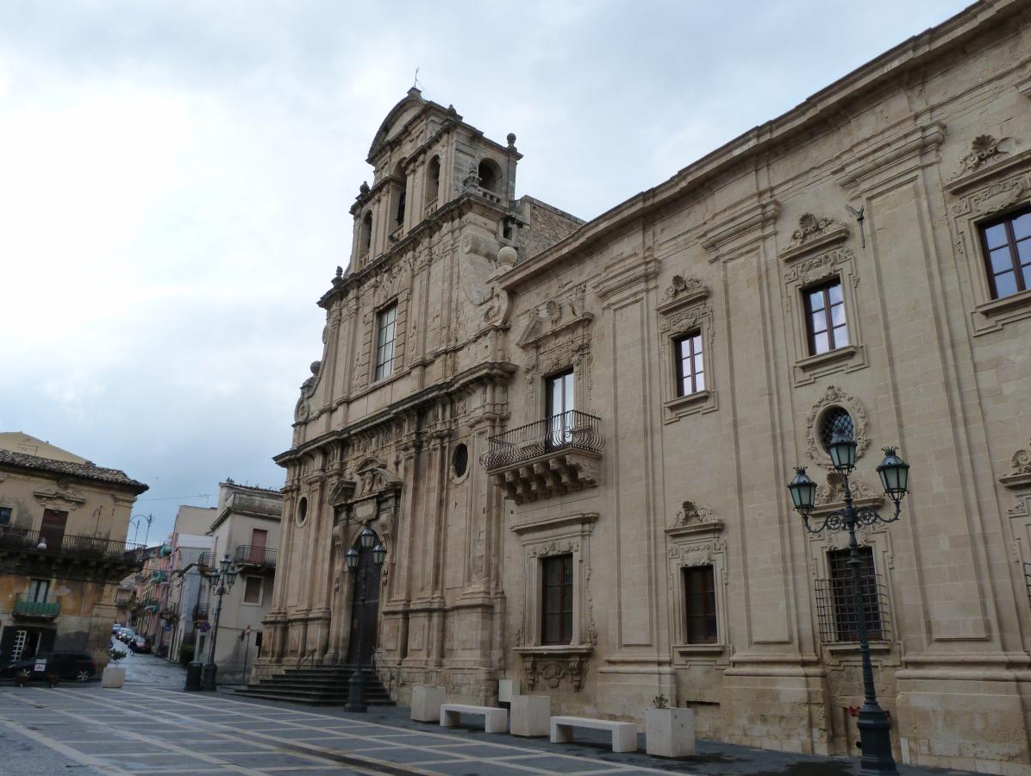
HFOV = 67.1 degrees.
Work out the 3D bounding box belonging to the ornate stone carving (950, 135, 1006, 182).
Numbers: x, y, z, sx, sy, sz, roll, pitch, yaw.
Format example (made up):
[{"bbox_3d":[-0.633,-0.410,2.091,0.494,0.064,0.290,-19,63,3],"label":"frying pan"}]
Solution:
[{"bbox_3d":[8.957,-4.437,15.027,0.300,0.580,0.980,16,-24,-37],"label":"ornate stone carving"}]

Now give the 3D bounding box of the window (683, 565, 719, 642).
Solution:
[{"bbox_3d":[4.430,5.134,18.409,0.200,1.780,0.971,16,-24,-36],"label":"window"}]

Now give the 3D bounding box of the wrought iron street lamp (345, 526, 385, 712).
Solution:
[{"bbox_3d":[-4.436,6.700,22.887,0.600,5.200,1.950,16,-24,-36],"label":"wrought iron street lamp"}]

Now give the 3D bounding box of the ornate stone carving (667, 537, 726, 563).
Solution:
[{"bbox_3d":[4.220,3.830,18.153,0.200,0.500,1.570,16,-24,-37],"label":"ornate stone carving"}]

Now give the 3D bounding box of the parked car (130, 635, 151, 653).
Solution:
[{"bbox_3d":[-33.744,23.009,69.638,1.720,1.520,3.900,11,-21,-26],"label":"parked car"}]

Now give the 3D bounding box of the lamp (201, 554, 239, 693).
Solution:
[{"bbox_3d":[-11.999,9.451,31.567,0.600,5.250,1.950,16,-24,-36],"label":"lamp"}]

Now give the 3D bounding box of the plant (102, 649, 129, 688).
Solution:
[{"bbox_3d":[-17.569,12.312,34.176,0.740,1.630,0.740,16,-24,-37],"label":"plant"}]

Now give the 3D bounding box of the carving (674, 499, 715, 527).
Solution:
[{"bbox_3d":[4.207,2.955,18.333,0.300,0.570,1.070,16,-24,-37],"label":"carving"}]

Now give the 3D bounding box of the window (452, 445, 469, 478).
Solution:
[{"bbox_3d":[-1.794,2.499,26.448,0.200,1.185,0.952,16,-24,-36],"label":"window"}]

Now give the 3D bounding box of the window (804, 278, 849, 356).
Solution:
[{"bbox_3d":[6.631,-1.507,16.602,0.150,1.577,0.911,16,-24,-36],"label":"window"}]

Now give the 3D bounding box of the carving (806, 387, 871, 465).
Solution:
[{"bbox_3d":[6.497,0.771,15.677,0.220,1.672,1.337,16,-24,-36],"label":"carving"}]

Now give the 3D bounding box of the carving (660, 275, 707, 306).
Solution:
[{"bbox_3d":[4.345,-2.571,20.247,0.300,0.630,1.240,16,-24,-37],"label":"carving"}]

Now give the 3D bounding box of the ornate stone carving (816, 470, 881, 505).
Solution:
[{"bbox_3d":[6.612,2.011,15.601,0.300,0.580,1.190,16,-24,-37],"label":"ornate stone carving"}]

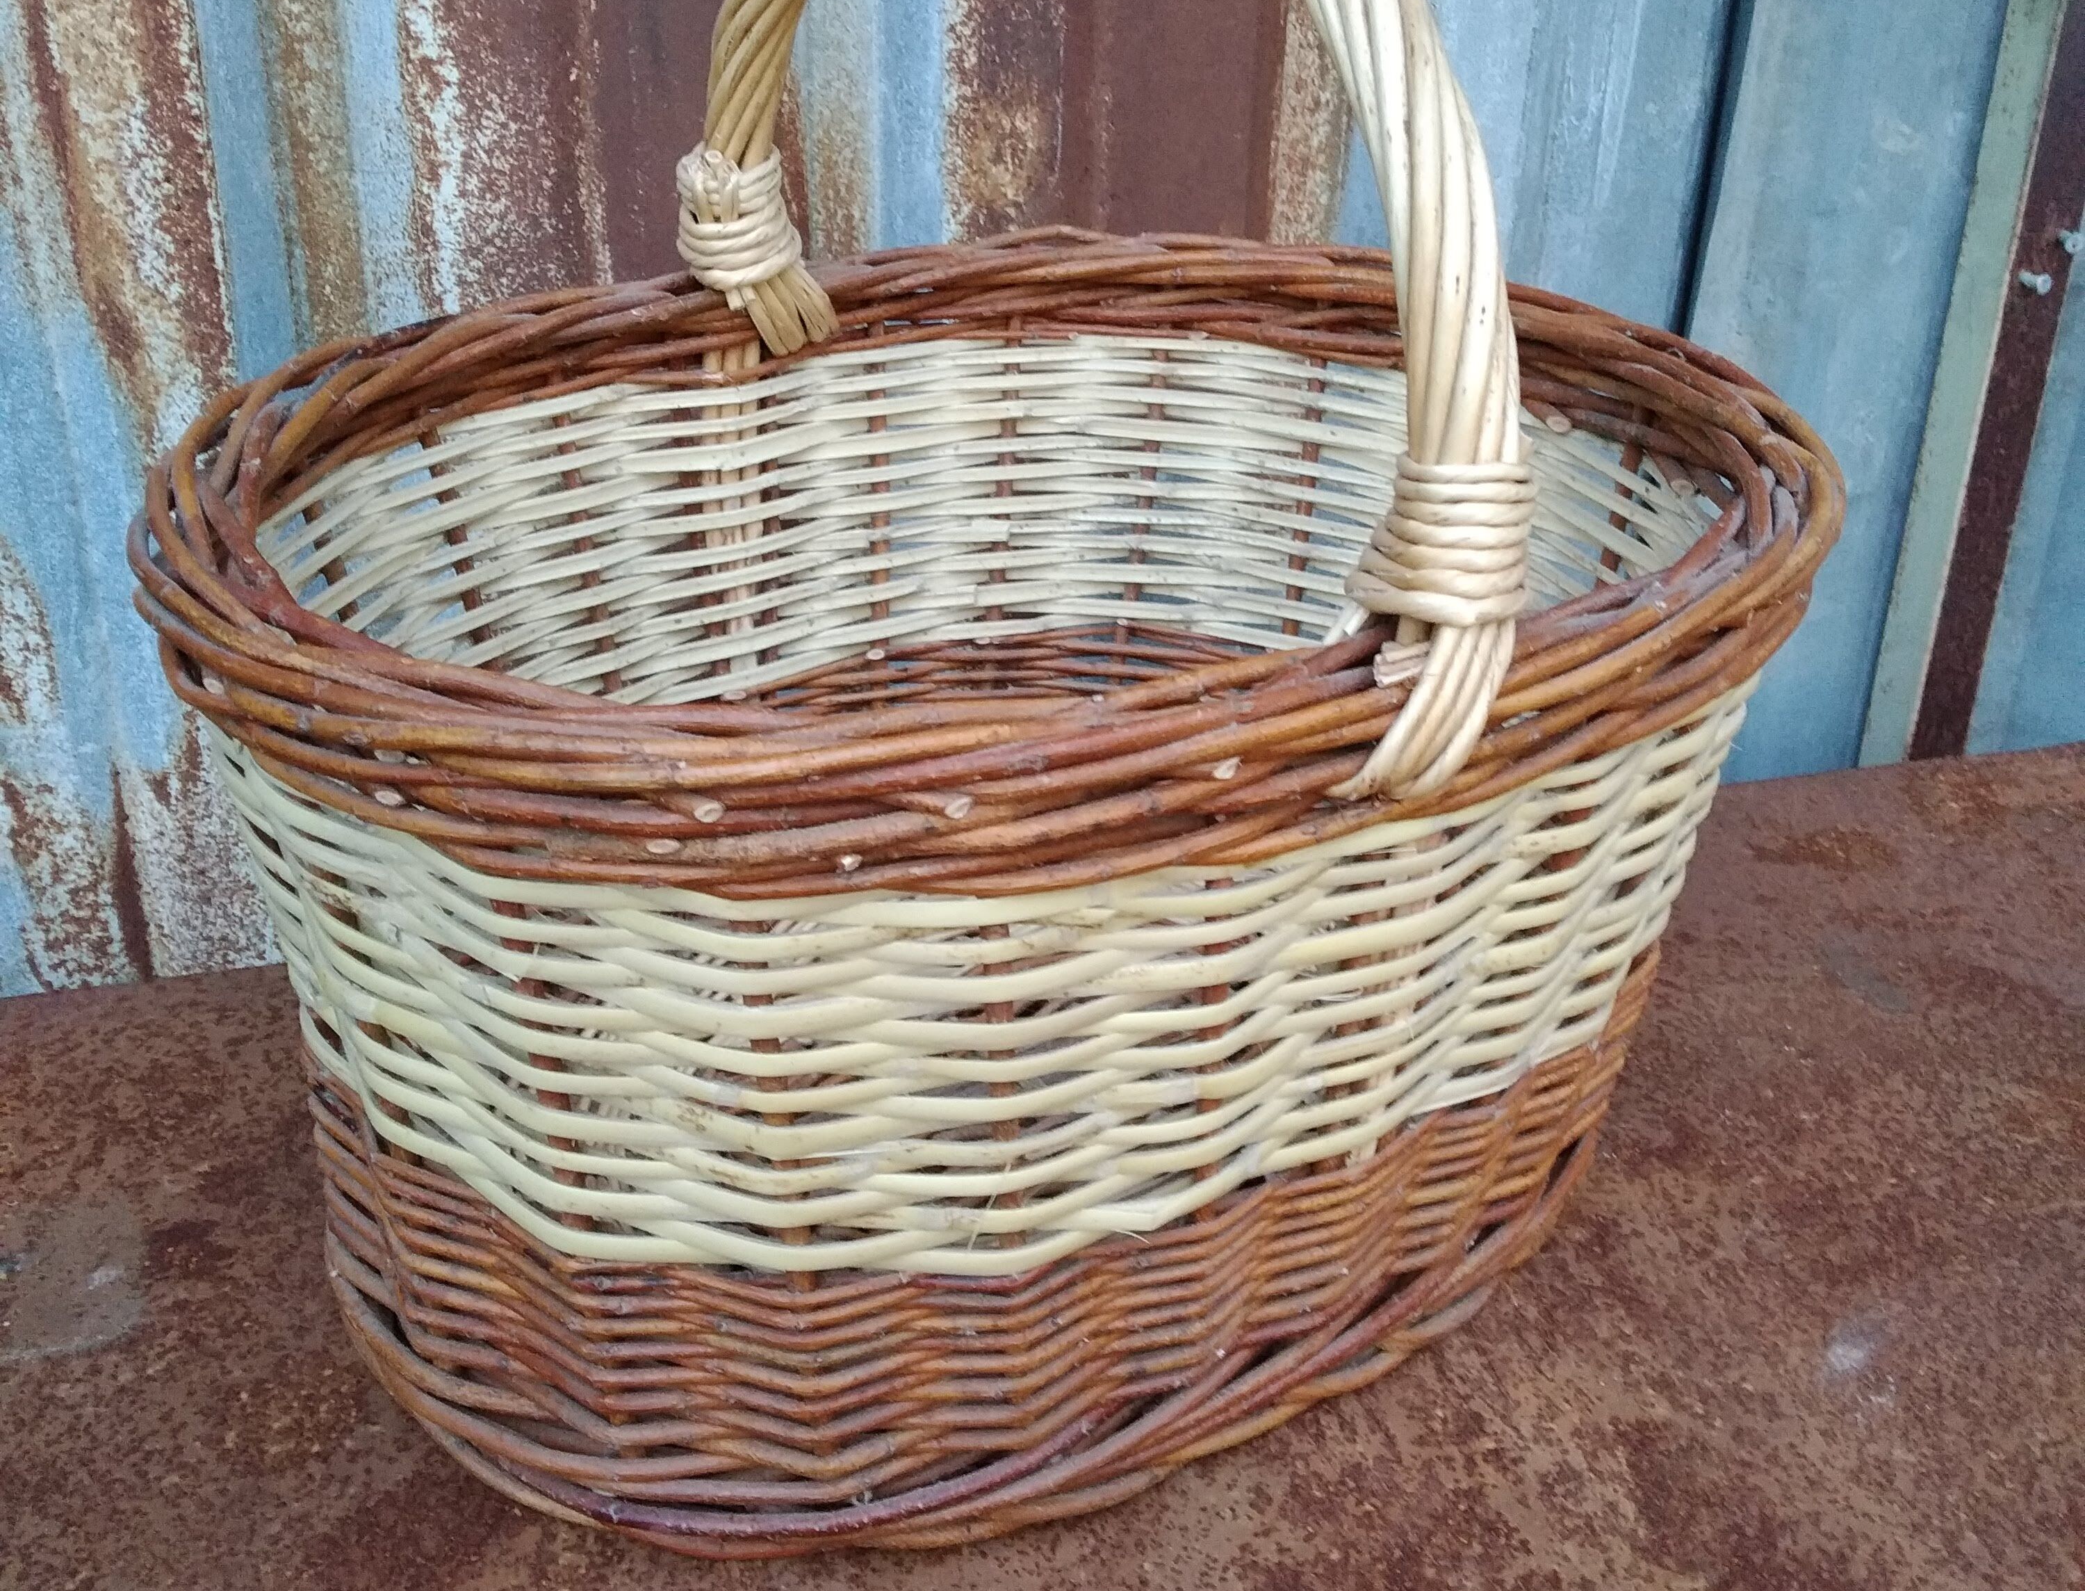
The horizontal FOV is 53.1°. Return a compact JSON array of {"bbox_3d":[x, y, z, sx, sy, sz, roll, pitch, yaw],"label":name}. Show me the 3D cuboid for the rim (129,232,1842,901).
[{"bbox_3d":[-0.003,-0.081,0.520,0.414,0.035,0.337,-15,33,-28],"label":"rim"}]

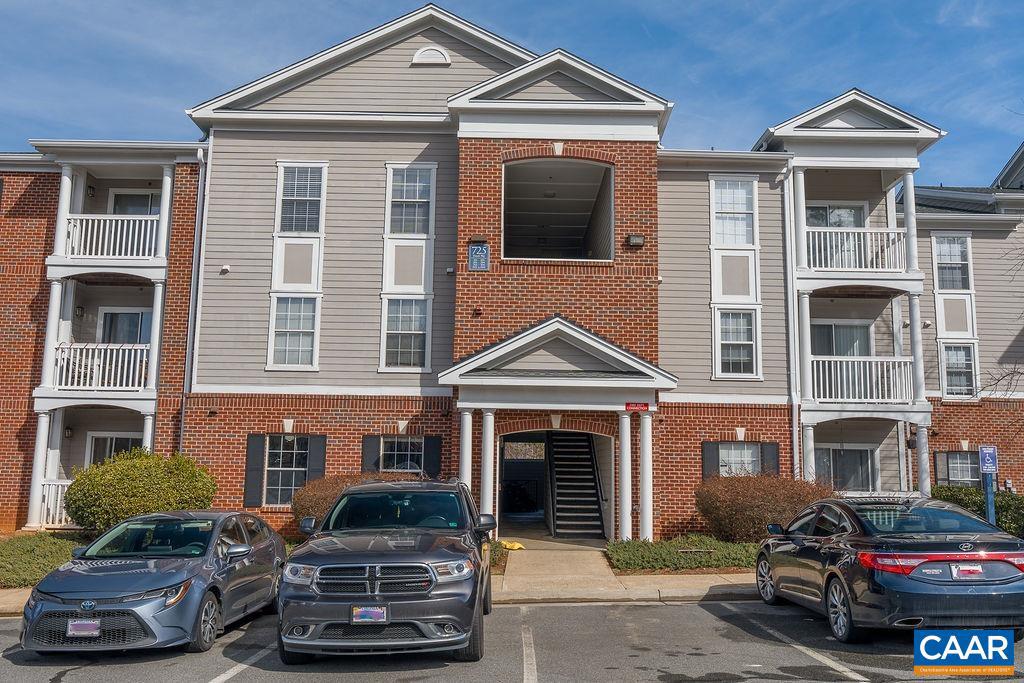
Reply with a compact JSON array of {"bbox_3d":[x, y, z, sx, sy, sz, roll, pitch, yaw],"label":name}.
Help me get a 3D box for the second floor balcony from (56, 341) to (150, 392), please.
[{"bbox_3d":[-9.202,0.658,20.114,2.200,1.080,1.400,1,-9,0],"label":"second floor balcony"}]

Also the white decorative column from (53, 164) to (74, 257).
[{"bbox_3d":[-10.257,-3.015,20.162,0.290,2.222,0.290,1,-9,0],"label":"white decorative column"}]

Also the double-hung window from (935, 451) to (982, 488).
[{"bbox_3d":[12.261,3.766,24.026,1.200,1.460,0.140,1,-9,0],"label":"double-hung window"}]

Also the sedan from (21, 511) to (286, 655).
[{"bbox_3d":[-3.901,2.712,10.477,1.830,1.435,4.630,-1,-9,1],"label":"sedan"}]

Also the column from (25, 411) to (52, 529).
[{"bbox_3d":[-9.994,2.700,18.644,0.290,2.435,0.290,1,-9,0],"label":"column"}]

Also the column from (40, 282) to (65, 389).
[{"bbox_3d":[-10.308,-0.200,19.736,0.290,2.477,0.290,1,-9,0],"label":"column"}]

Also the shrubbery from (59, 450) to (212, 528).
[{"bbox_3d":[-7.335,3.015,17.434,2.880,1.780,2.100,1,-9,0],"label":"shrubbery"}]

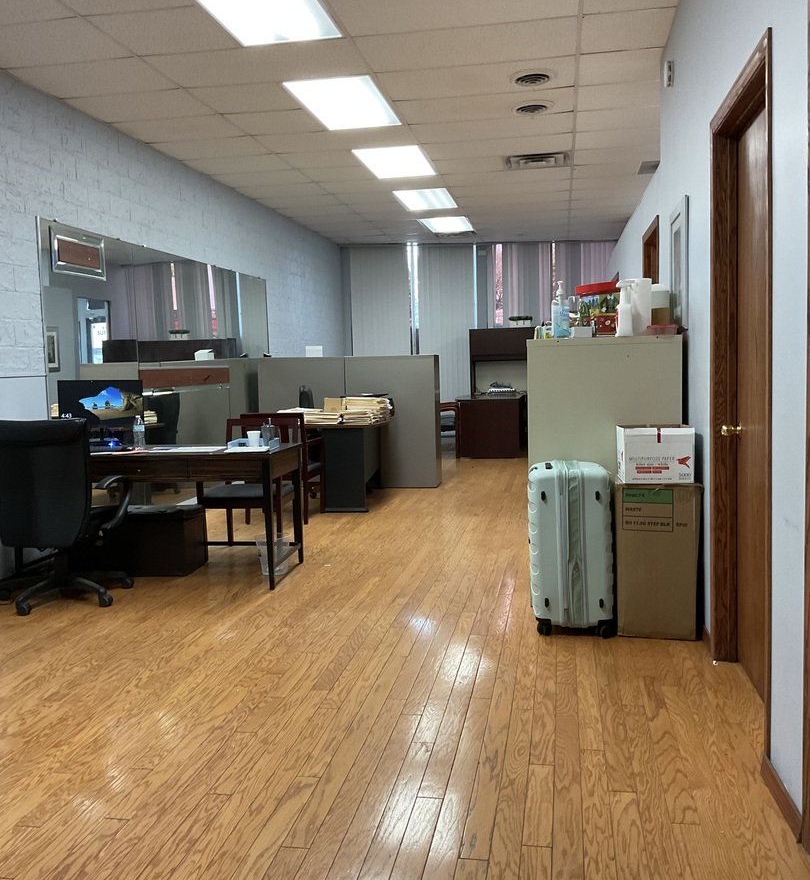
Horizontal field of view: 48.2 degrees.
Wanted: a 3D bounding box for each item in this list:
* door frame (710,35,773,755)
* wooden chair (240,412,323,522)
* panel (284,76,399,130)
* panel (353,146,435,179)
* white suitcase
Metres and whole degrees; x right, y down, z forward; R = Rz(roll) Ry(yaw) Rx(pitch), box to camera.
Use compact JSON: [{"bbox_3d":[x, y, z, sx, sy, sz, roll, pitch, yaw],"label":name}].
[{"bbox_3d":[1.178,-0.133,3.051,0.140,2.110,1.020,-1,5,10],"label":"door frame"},{"bbox_3d":[-0.981,0.207,7.389,0.540,0.880,0.610,-1,5,10],"label":"wooden chair"},{"bbox_3d":[-0.395,-2.295,6.213,0.575,0.050,1.180,-1,5,10],"label":"panel"},{"bbox_3d":[-0.067,-2.449,8.012,0.575,0.050,1.180,-1,5,10],"label":"panel"},{"bbox_3d":[0.767,0.483,4.189,0.365,0.745,0.490,-1,5,10],"label":"white suitcase"}]

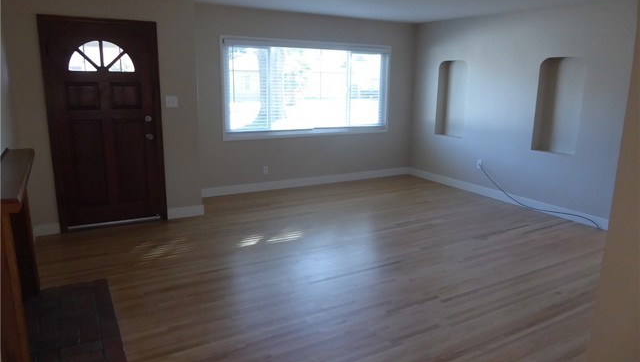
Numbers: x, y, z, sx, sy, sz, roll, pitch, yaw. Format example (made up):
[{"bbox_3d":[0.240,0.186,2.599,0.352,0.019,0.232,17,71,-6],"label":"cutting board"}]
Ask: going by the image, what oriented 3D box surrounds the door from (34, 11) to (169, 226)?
[{"bbox_3d":[-2.168,-0.550,4.745,1.050,2.111,0.090,-6,15,-30],"label":"door"}]

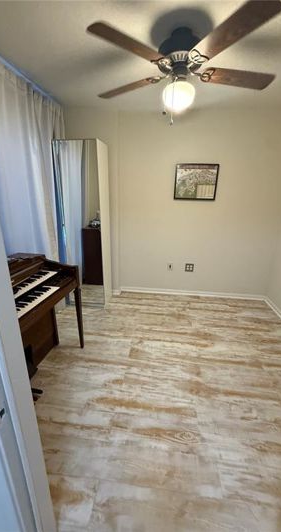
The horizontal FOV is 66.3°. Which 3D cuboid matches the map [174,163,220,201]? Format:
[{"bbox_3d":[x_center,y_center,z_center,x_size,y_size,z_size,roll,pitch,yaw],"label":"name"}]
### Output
[{"bbox_3d":[0.725,-1.083,2.795,0.535,0.434,0.025,3,18,6],"label":"map"}]

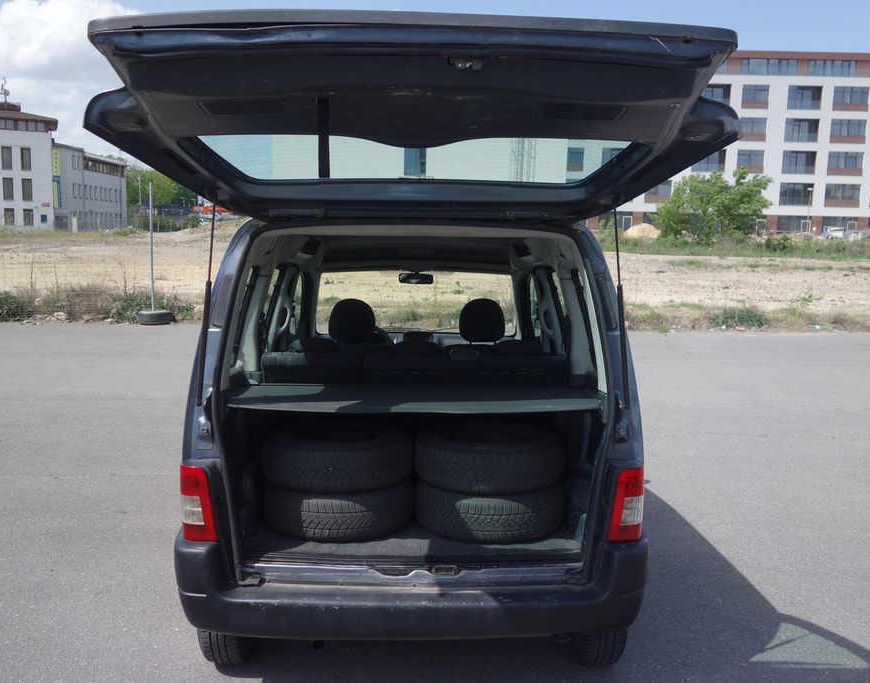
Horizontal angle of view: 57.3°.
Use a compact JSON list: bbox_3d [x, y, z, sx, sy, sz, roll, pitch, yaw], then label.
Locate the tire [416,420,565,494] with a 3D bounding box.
[{"bbox_3d":[0.216,0.418,3.127,0.587,0.178,0.587,1,8,-1],"label":"tire"}]

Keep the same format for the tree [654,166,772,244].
[{"bbox_3d":[18.465,-8.983,53.000,7.600,5.300,7.000,1,8,0],"label":"tree"}]

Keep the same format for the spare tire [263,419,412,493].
[{"bbox_3d":[-0.381,0.418,3.127,0.587,0.178,0.587,1,8,-1],"label":"spare tire"}]

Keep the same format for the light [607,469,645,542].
[{"bbox_3d":[0.638,0.548,2.680,0.130,0.255,0.140,0,8,-6],"label":"light"}]

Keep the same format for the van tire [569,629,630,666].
[{"bbox_3d":[0.630,1.010,3.247,0.180,0.585,0.585,1,8,-1],"label":"van tire"}]

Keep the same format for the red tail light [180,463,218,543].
[{"bbox_3d":[-0.800,0.552,2.727,0.130,0.252,0.130,1,8,-1],"label":"red tail light"}]

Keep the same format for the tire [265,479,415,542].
[{"bbox_3d":[-0.379,0.603,3.140,0.590,0.180,0.590,1,8,0],"label":"tire"}]

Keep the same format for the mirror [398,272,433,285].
[{"bbox_3d":[-0.120,-0.387,4.920,0.225,0.068,0.045,2,5,15],"label":"mirror"}]

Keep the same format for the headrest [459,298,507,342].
[{"bbox_3d":[0.261,-0.114,4.370,0.255,0.240,0.120,1,8,-1],"label":"headrest"}]

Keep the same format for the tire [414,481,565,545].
[{"bbox_3d":[0.218,0.595,3.152,0.587,0.178,0.587,1,8,-1],"label":"tire"}]

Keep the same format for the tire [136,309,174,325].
[{"bbox_3d":[-4.578,-0.392,13.000,0.600,0.170,0.600,1,8,0],"label":"tire"}]

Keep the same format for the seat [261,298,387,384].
[{"bbox_3d":[-0.490,0.350,3.708,0.500,0.900,0.600,1,8,-1],"label":"seat"}]

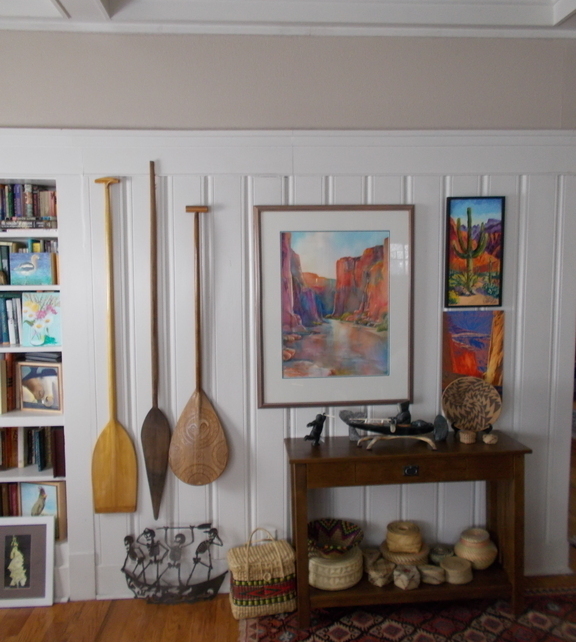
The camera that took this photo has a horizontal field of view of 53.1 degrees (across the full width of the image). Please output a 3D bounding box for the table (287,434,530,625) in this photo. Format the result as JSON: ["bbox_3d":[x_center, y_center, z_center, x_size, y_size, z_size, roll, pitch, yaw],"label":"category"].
[{"bbox_3d":[0.519,0.925,2.597,1.044,0.748,0.313,-1,5,-5],"label":"table"}]

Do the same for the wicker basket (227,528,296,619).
[{"bbox_3d":[-0.117,1.115,2.626,0.300,0.380,0.200,-2,5,-16],"label":"wicker basket"}]

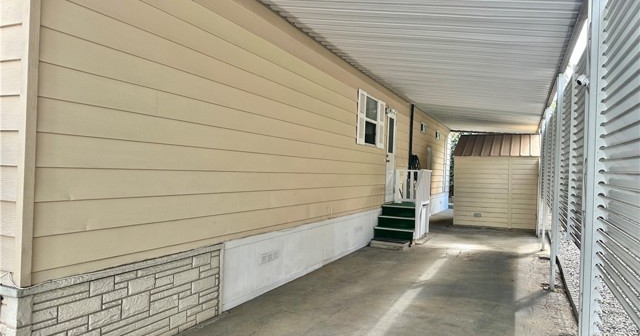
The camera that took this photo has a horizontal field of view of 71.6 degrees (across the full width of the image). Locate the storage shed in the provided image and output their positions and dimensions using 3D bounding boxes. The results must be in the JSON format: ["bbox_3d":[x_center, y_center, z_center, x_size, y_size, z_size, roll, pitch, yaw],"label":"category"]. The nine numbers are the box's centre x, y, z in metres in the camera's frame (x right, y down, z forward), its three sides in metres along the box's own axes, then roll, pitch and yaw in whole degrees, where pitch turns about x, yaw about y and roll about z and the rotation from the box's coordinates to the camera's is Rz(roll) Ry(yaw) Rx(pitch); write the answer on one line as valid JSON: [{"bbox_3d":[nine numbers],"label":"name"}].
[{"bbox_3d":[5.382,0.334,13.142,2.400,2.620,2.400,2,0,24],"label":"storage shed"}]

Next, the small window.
[{"bbox_3d":[1.043,-0.897,8.578,0.080,0.980,1.670,2,0,24],"label":"small window"}]

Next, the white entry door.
[{"bbox_3d":[1.597,-0.209,9.959,0.080,1.980,0.800,2,0,24],"label":"white entry door"}]

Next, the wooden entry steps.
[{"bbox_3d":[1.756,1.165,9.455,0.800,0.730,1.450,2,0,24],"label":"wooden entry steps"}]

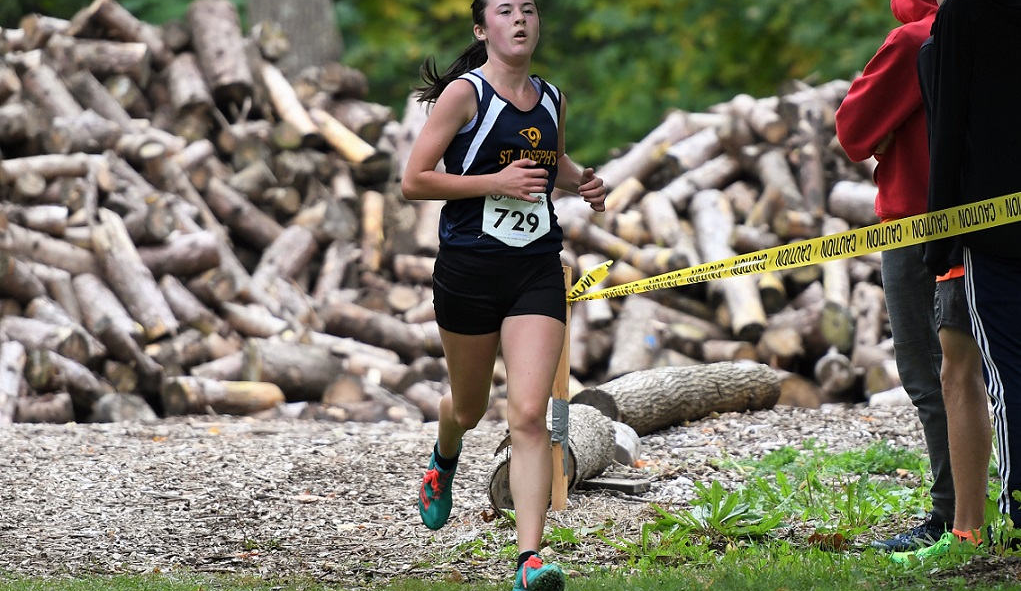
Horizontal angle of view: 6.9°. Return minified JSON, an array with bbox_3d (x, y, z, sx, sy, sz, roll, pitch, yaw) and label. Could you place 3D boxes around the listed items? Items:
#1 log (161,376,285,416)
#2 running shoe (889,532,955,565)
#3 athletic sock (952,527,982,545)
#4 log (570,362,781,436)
[{"bbox_3d":[-1.042,0.362,30.800,0.135,0.135,0.520,2,3,44],"label":"log"},{"bbox_3d":[1.151,0.687,23.100,0.275,0.110,0.100,0,2,-3],"label":"running shoe"},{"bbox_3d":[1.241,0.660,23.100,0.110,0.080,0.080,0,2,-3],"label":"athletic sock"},{"bbox_3d":[0.580,0.347,28.700,0.200,0.200,1.700,1,2,19],"label":"log"}]

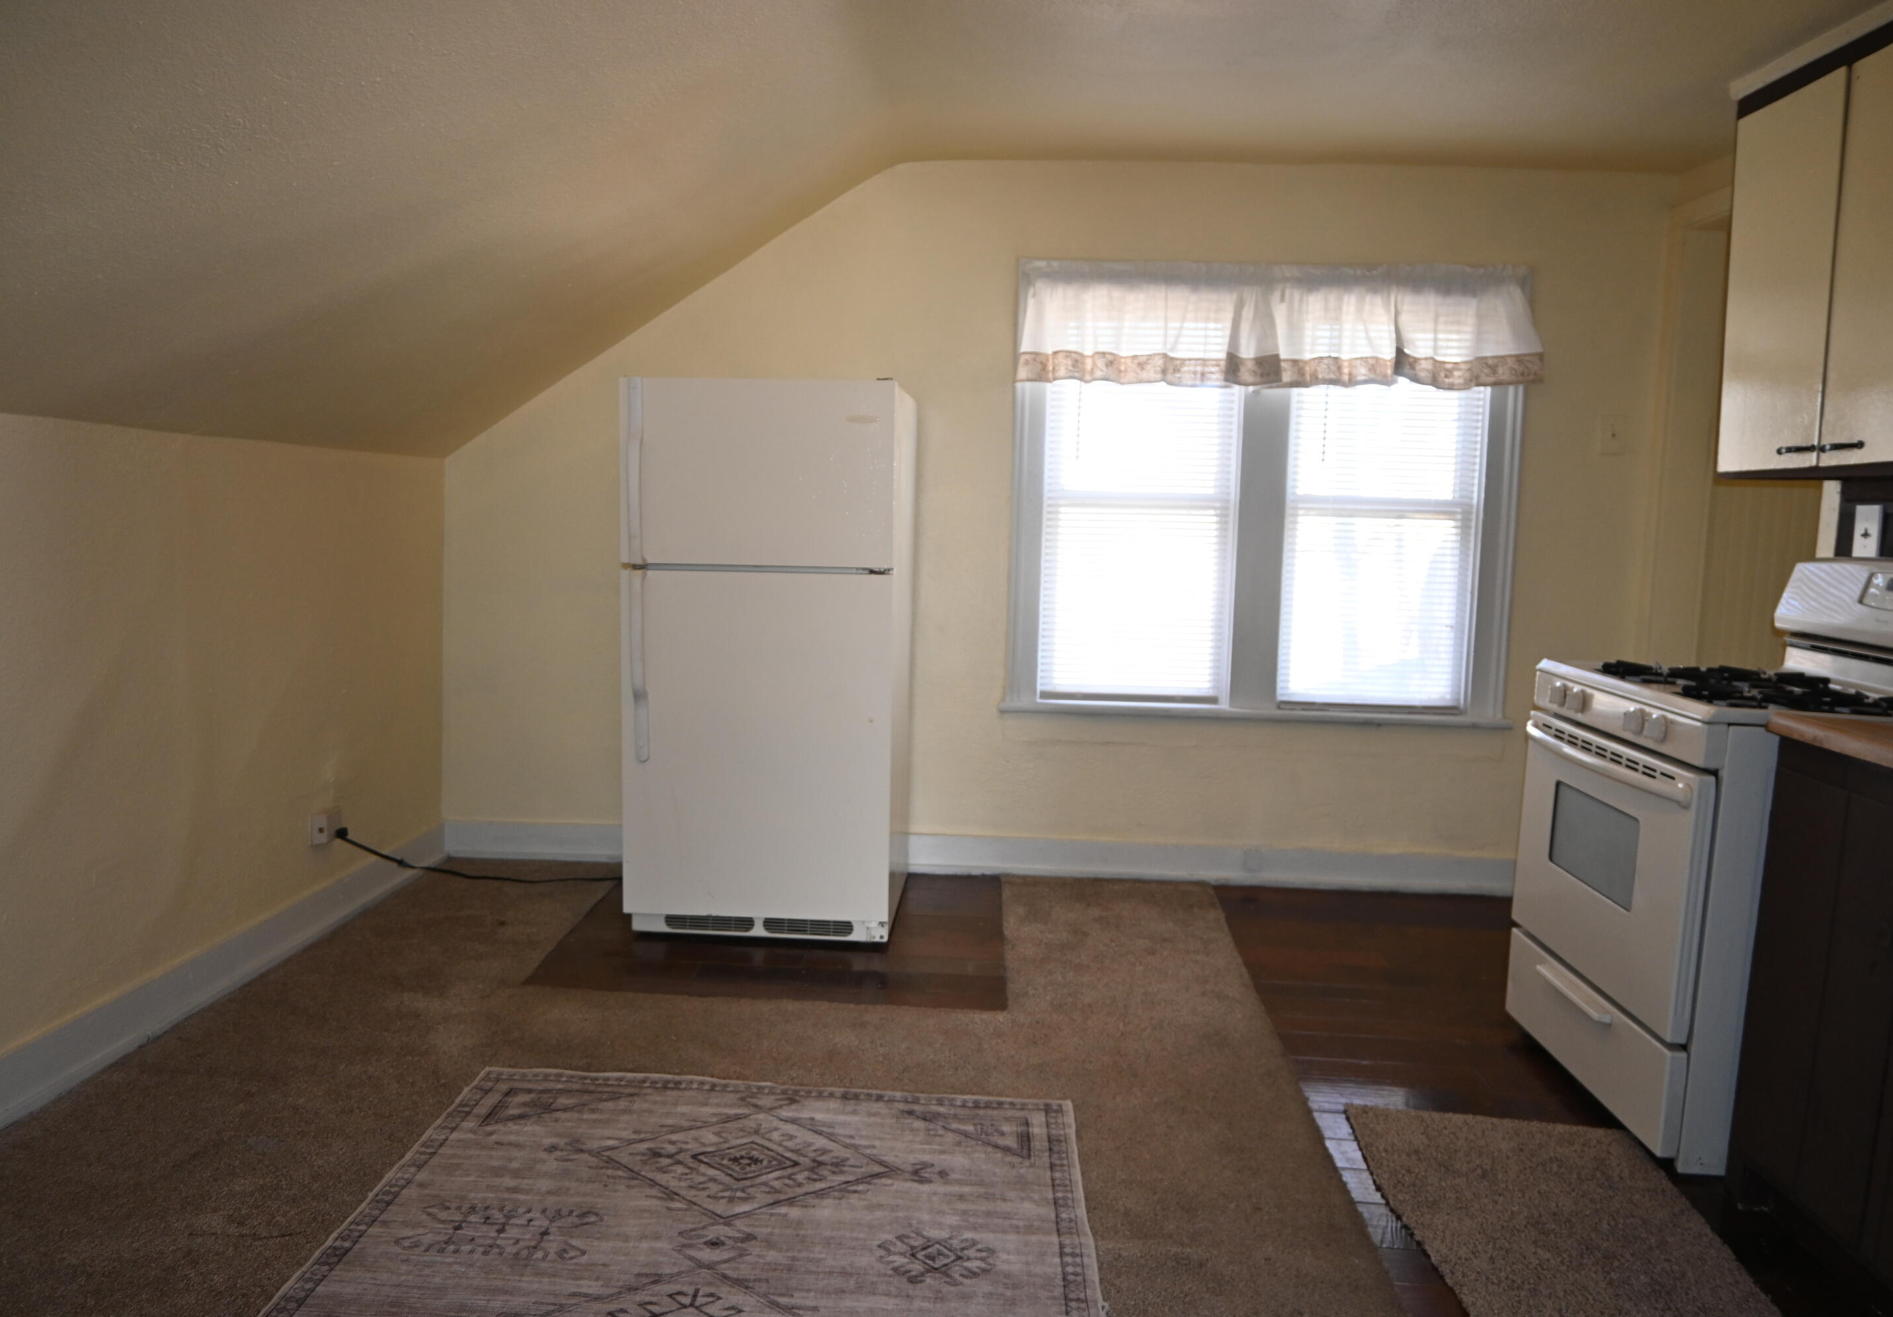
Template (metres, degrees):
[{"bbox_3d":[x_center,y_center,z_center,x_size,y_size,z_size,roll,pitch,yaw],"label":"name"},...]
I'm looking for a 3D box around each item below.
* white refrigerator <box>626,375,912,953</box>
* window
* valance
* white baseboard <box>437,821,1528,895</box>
[{"bbox_3d":[-0.519,-0.008,4.052,0.767,1.610,0.750,2,6,2],"label":"white refrigerator"},{"bbox_3d":[1.076,-0.522,4.418,1.692,1.476,0.100,2,6,2],"label":"window"},{"bbox_3d":[1.075,-1.080,4.279,1.681,0.397,0.090,2,6,2],"label":"valance"},{"bbox_3d":[0.128,0.695,4.588,3.839,0.139,0.028,2,6,2],"label":"white baseboard"}]

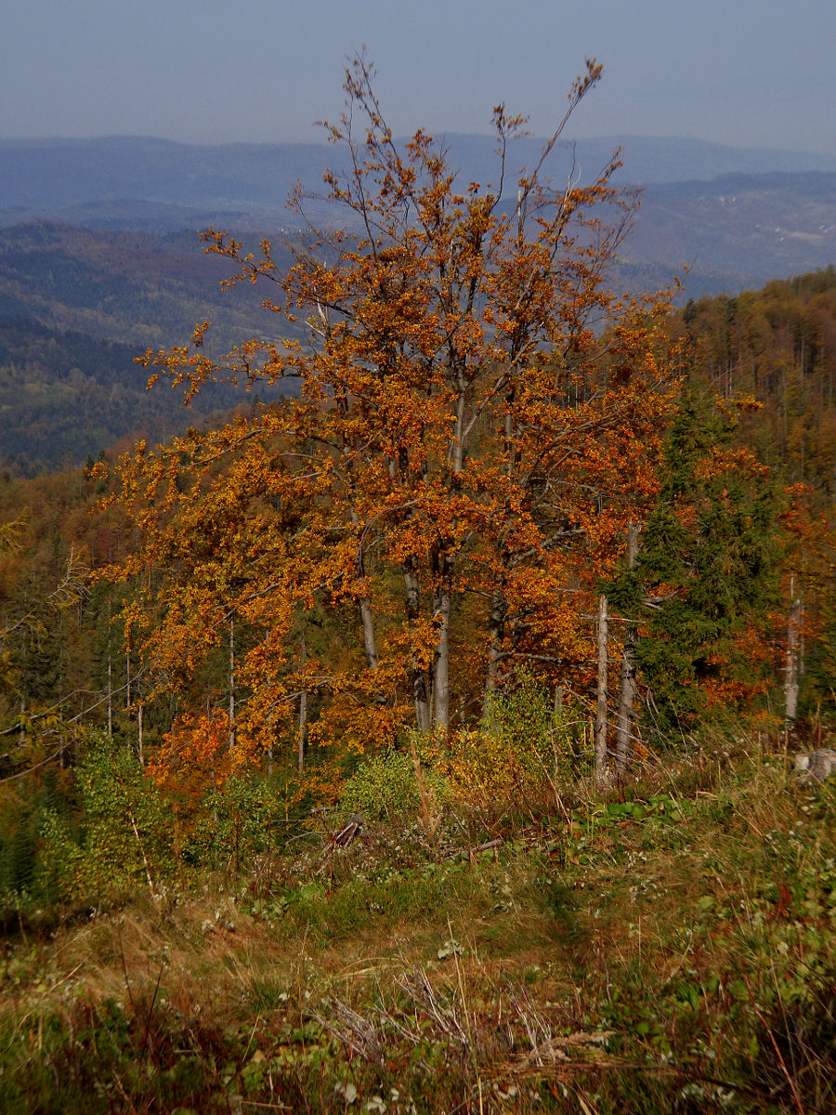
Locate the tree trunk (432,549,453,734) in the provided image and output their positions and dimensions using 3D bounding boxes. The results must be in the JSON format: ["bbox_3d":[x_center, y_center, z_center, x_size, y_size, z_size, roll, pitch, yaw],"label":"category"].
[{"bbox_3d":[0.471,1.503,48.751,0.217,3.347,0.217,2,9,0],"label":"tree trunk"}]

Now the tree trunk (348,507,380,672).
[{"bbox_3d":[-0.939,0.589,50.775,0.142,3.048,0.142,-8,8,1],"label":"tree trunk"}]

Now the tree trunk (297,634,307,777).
[{"bbox_3d":[-2.927,3.698,71.720,0.118,3.764,0.118,2,9,0],"label":"tree trunk"}]

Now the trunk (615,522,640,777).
[{"bbox_3d":[3.090,1.380,41.713,0.193,3.853,0.193,2,9,0],"label":"trunk"}]

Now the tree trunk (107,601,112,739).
[{"bbox_3d":[-9.960,3.554,91.656,0.084,4.615,0.084,1,9,0],"label":"tree trunk"}]

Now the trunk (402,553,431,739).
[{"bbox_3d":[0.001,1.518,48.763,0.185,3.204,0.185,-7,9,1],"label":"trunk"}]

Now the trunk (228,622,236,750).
[{"bbox_3d":[-5.359,3.717,81.703,0.108,3.982,0.108,0,9,0],"label":"trunk"}]

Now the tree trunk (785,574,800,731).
[{"bbox_3d":[6.611,1.670,49.799,0.180,2.705,0.180,1,9,0],"label":"tree trunk"}]

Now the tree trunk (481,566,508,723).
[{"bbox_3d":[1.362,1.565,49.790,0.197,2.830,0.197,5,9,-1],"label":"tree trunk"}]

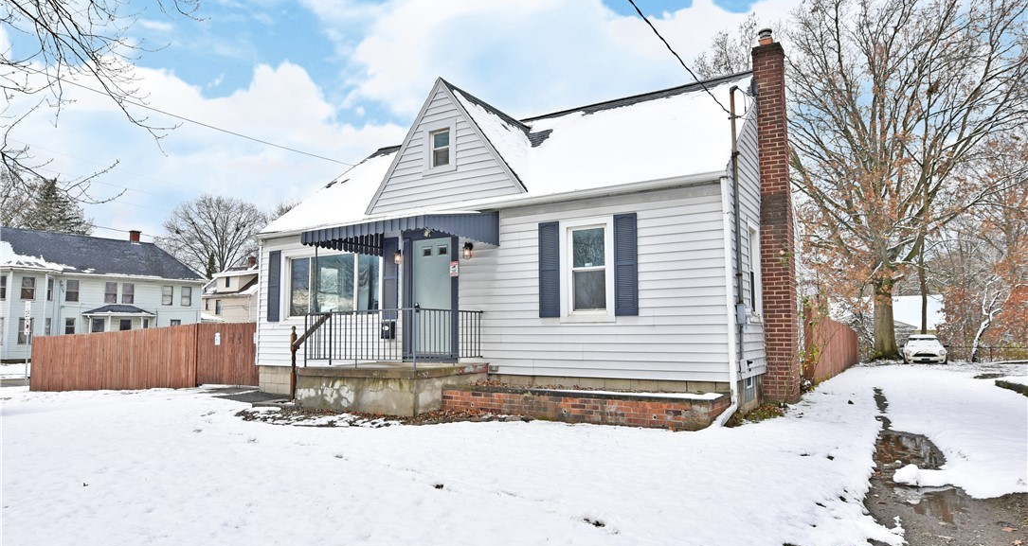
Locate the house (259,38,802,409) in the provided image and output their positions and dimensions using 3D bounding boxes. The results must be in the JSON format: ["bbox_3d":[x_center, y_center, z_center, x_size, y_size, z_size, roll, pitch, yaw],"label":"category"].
[{"bbox_3d":[0.573,-0.840,13.724,10.700,6.550,8.400,-3,-6,32],"label":"house"}]

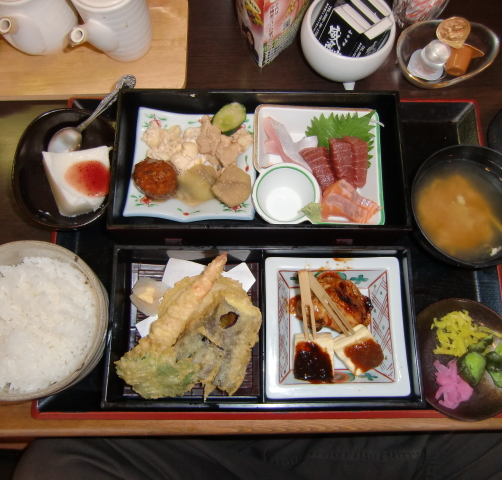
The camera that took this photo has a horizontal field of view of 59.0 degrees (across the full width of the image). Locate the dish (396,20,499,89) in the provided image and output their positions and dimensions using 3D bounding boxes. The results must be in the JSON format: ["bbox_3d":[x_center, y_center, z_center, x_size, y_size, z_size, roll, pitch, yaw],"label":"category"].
[{"bbox_3d":[0.211,-0.195,0.490,0.111,0.034,0.083,-6,76,-2],"label":"dish"}]

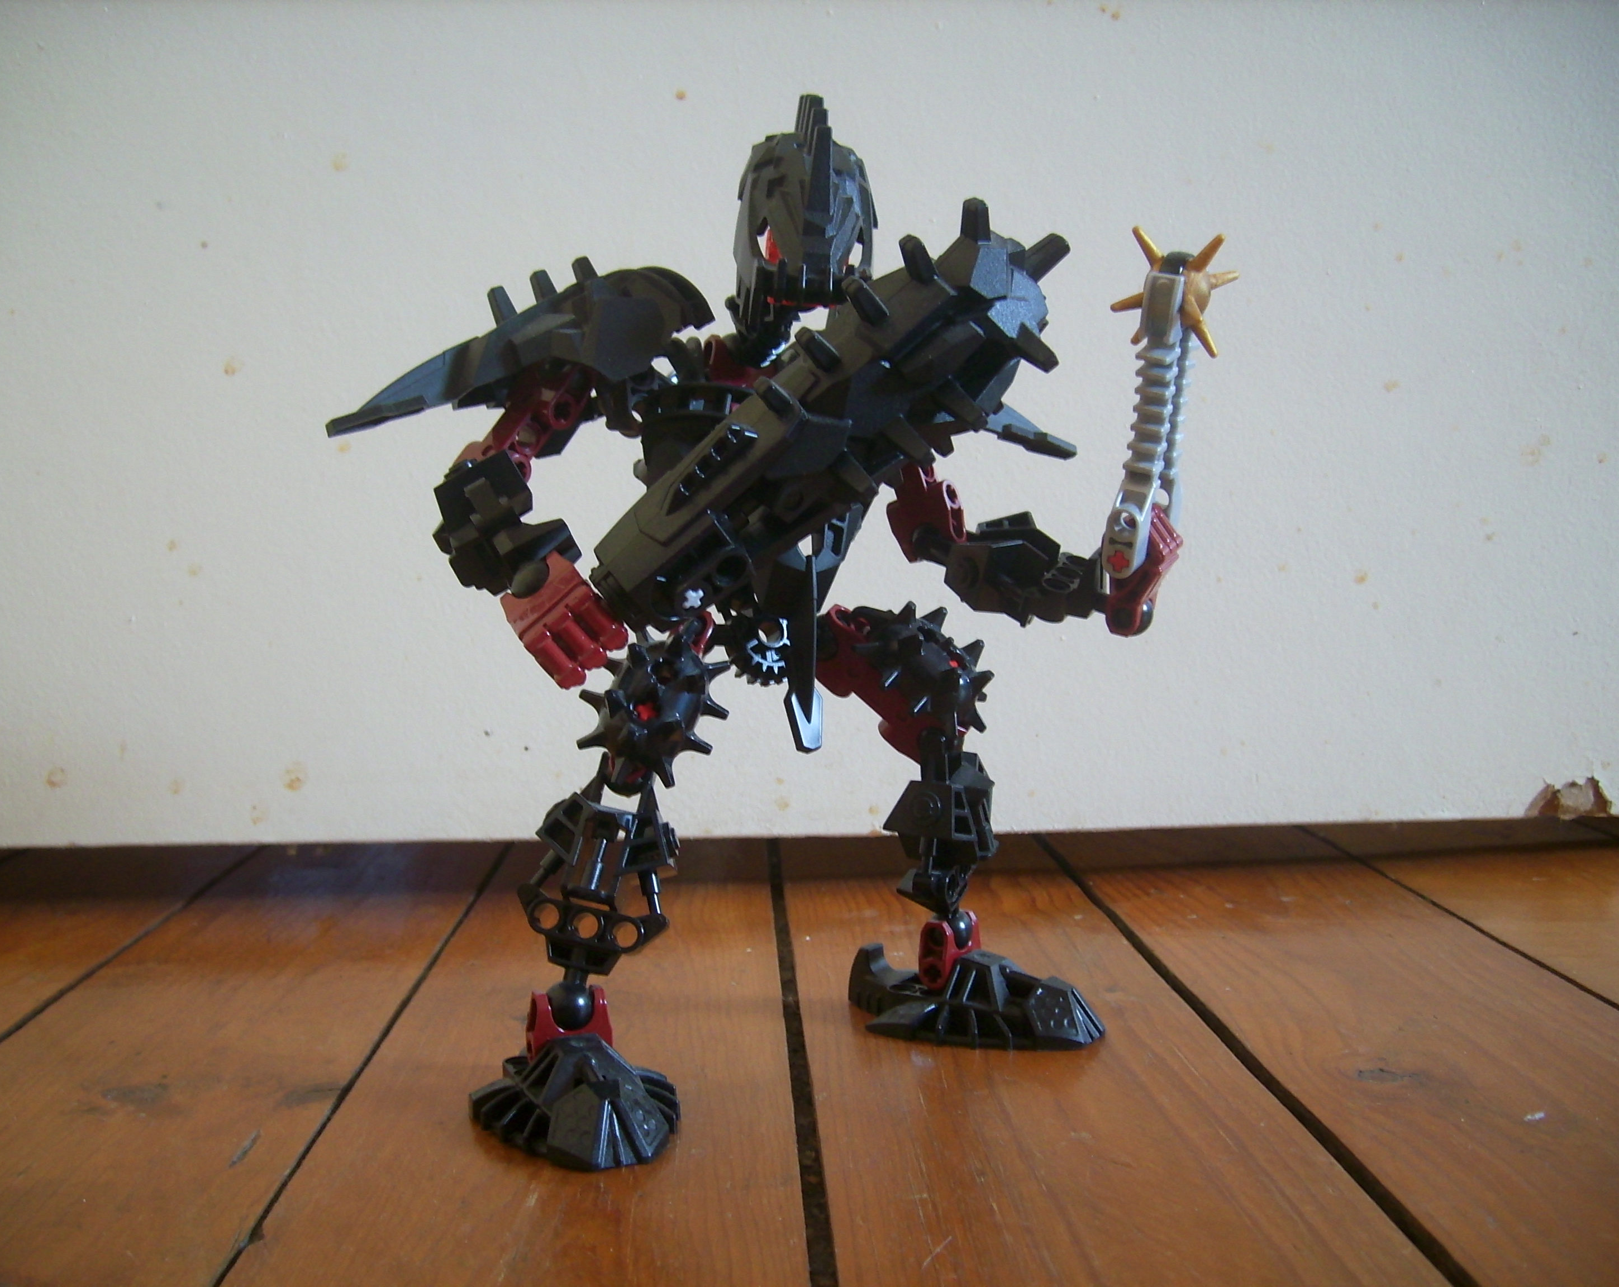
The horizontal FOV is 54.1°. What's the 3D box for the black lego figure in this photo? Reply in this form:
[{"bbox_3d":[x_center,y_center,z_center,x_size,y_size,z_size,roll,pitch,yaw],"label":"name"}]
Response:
[{"bbox_3d":[0.004,-0.009,0.301,0.172,0.195,0.107,-3,5,-22],"label":"black lego figure"}]

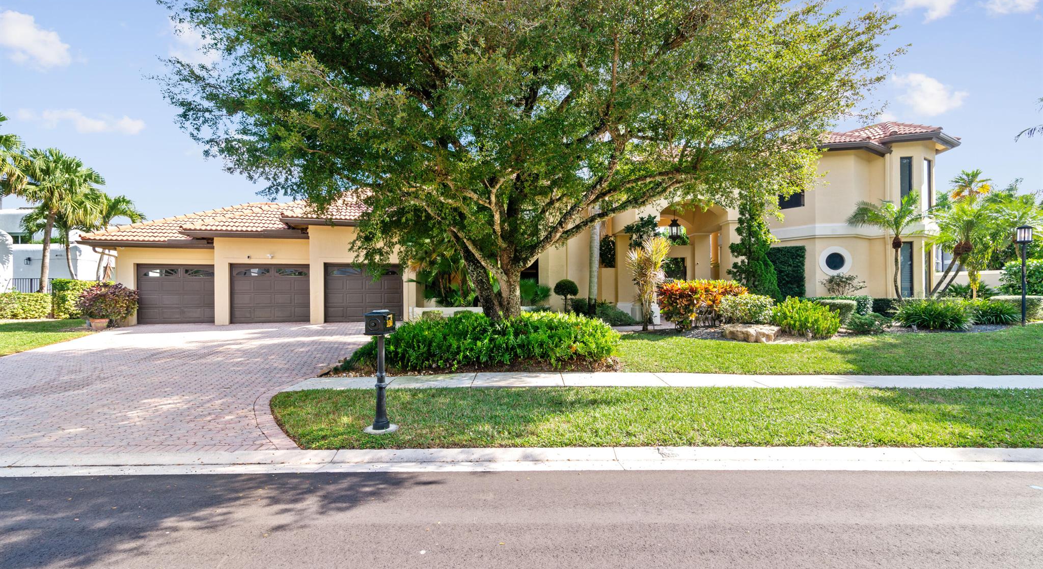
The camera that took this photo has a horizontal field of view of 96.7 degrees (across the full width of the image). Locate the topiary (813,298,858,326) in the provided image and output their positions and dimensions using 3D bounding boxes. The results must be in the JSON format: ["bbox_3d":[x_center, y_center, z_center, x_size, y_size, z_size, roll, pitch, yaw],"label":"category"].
[{"bbox_3d":[11.000,0.960,16.200,1.400,0.930,1.300,0,0,0],"label":"topiary"}]

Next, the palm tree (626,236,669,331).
[{"bbox_3d":[4.030,-0.050,14.650,1.350,3.020,1.300,0,0,0],"label":"palm tree"}]

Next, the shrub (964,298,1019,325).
[{"bbox_3d":[16.700,0.960,16.500,1.550,0.950,1.400,0,0,0],"label":"shrub"}]

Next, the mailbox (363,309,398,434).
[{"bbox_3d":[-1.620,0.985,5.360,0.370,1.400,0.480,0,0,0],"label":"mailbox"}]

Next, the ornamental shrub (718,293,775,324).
[{"bbox_3d":[6.422,0.790,13.300,1.470,1.030,1.250,0,0,26],"label":"ornamental shrub"}]

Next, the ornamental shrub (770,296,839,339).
[{"bbox_3d":[7.432,0.880,12.200,1.550,1.030,1.300,0,0,31],"label":"ornamental shrub"}]

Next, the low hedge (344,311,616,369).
[{"bbox_3d":[-0.670,1.160,10.100,5.100,0.880,3.200,0,0,0],"label":"low hedge"}]

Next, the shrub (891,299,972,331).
[{"bbox_3d":[11.712,0.900,13.300,1.750,0.880,1.400,0,0,41],"label":"shrub"}]

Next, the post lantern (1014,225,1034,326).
[{"bbox_3d":[16.800,-0.300,15.500,0.380,3.400,0.380,0,0,0],"label":"post lantern"}]

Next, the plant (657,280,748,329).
[{"bbox_3d":[5.980,0.650,15.300,2.900,1.600,1.400,0,0,0],"label":"plant"}]

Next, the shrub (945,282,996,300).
[{"bbox_3d":[15.736,0.570,16.300,1.350,1.250,1.300,0,0,44],"label":"shrub"}]

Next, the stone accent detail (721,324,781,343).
[{"bbox_3d":[5.703,1.230,11.500,1.320,0.370,0.900,0,0,26],"label":"stone accent detail"}]

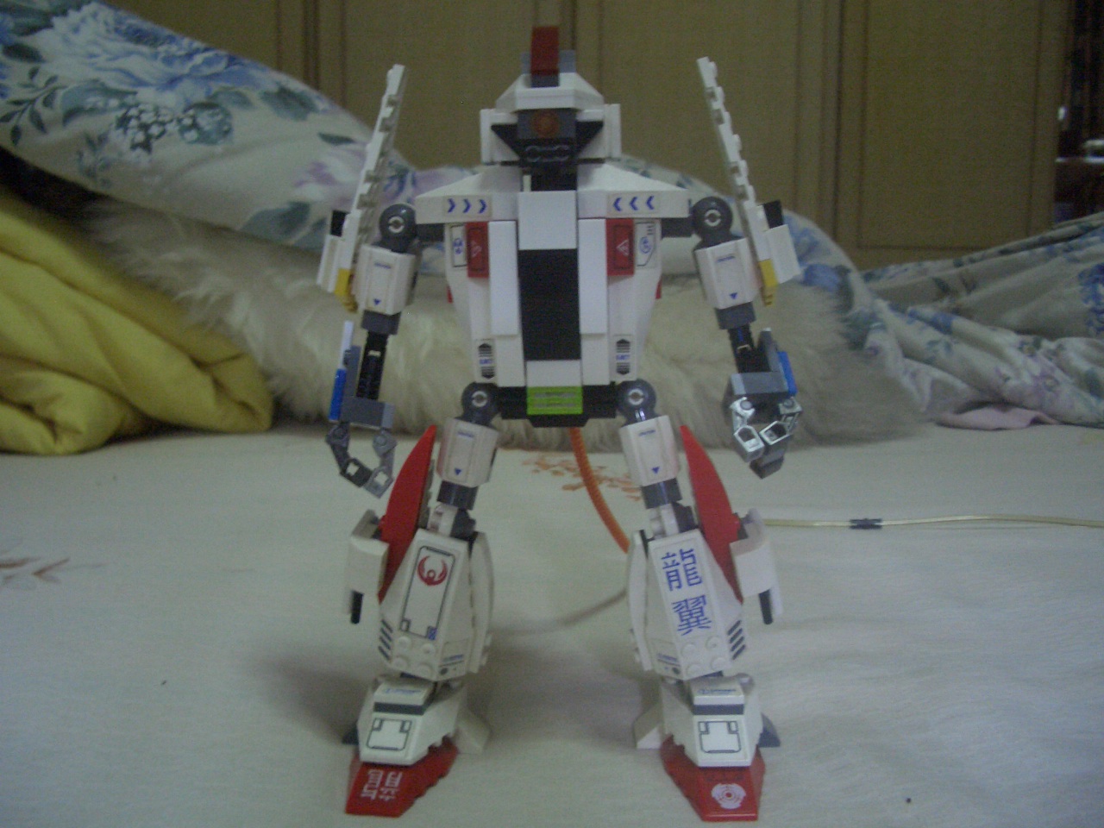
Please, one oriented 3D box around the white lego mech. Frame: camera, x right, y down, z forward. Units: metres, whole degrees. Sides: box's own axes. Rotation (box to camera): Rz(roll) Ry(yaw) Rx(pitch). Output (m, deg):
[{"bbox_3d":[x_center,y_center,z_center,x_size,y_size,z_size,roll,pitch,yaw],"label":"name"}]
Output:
[{"bbox_3d":[0.003,-0.002,0.352,0.150,0.230,0.095,1,8,6],"label":"white lego mech"}]

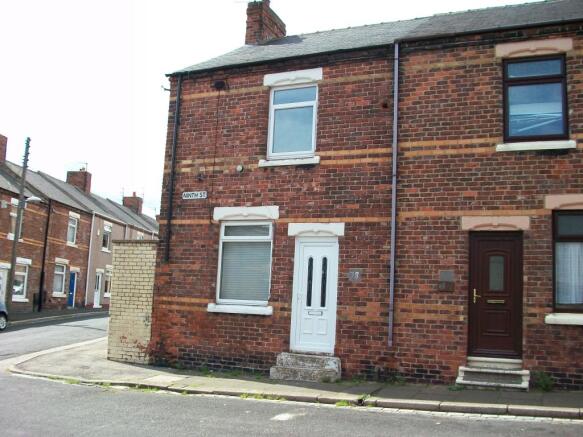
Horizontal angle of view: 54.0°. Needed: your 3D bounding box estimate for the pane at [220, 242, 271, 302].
[{"bbox_3d":[-0.905,1.039,11.339,1.073,1.159,0.030,-1,-9,21],"label":"pane"}]

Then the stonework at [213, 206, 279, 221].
[{"bbox_3d":[-0.908,-0.102,11.743,1.503,0.257,0.120,-1,-9,23],"label":"stonework"}]

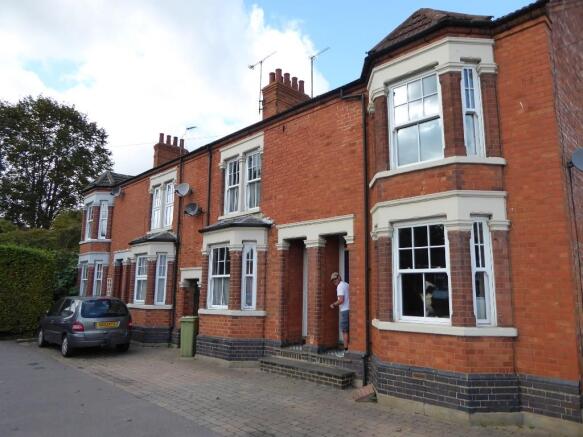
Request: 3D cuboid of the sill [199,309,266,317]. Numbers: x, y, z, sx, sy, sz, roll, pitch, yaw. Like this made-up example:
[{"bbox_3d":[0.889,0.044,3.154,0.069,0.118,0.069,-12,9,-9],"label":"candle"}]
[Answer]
[{"bbox_3d":[-1.707,2.425,10.957,0.638,0.127,2.442,10,-13,-42],"label":"sill"}]

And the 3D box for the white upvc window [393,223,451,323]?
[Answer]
[{"bbox_3d":[2.098,0.871,6.870,0.121,1.606,1.001,10,-13,-42],"label":"white upvc window"}]

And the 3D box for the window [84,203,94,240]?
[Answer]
[{"bbox_3d":[-9.235,0.174,19.356,0.100,1.660,1.000,10,-13,-42],"label":"window"}]

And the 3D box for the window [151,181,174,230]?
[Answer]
[{"bbox_3d":[-4.693,-0.397,15.347,0.132,1.727,1.672,10,-13,-42],"label":"window"}]

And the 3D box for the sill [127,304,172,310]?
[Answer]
[{"bbox_3d":[-5.040,3.039,14.570,0.660,0.140,2.750,10,-13,-42],"label":"sill"}]

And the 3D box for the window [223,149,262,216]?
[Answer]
[{"bbox_3d":[-1.373,-1.004,11.986,0.100,1.650,1.700,10,-13,-42],"label":"window"}]

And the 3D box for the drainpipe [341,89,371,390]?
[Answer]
[{"bbox_3d":[1.262,0.167,8.579,0.180,6.050,0.600,10,-13,-42],"label":"drainpipe"}]

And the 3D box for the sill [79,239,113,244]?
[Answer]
[{"bbox_3d":[-8.856,1.095,18.917,0.638,0.121,2.442,10,-13,-42],"label":"sill"}]

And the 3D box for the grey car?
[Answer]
[{"bbox_3d":[-6.287,3.096,12.718,1.740,1.630,4.170,10,-13,-42],"label":"grey car"}]

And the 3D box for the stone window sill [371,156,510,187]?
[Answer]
[{"bbox_3d":[2.271,-0.781,7.273,0.638,0.104,2.464,10,-13,-42],"label":"stone window sill"}]

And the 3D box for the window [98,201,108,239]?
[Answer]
[{"bbox_3d":[-8.465,0.082,18.967,0.340,1.700,0.100,1,-10,-1],"label":"window"}]

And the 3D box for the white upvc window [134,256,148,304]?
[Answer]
[{"bbox_3d":[-5.176,2.136,14.605,0.100,1.680,0.990,10,-13,-42],"label":"white upvc window"}]

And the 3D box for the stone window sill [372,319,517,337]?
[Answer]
[{"bbox_3d":[2.225,1.772,6.839,0.638,0.116,2.464,10,-13,-42],"label":"stone window sill"}]

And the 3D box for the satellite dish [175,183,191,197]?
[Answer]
[{"bbox_3d":[-3.498,-0.948,13.558,0.506,0.451,0.330,-5,-12,33],"label":"satellite dish"}]

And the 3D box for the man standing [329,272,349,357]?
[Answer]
[{"bbox_3d":[1.104,2.100,9.258,0.540,1.750,0.500,2,-10,-4],"label":"man standing"}]

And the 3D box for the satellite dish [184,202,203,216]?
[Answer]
[{"bbox_3d":[-3.075,-0.282,13.209,0.450,0.450,0.420,-7,-12,38],"label":"satellite dish"}]

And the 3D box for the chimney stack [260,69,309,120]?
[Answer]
[{"bbox_3d":[-0.199,-4.708,17.137,1.750,2.150,0.880,10,-13,-42],"label":"chimney stack"}]

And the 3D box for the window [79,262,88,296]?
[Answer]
[{"bbox_3d":[-9.233,2.782,18.874,0.100,1.640,1.000,10,-13,-42],"label":"window"}]

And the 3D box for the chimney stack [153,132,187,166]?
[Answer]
[{"bbox_3d":[-7.130,-3.656,24.855,1.815,2.310,0.726,10,-13,-42],"label":"chimney stack"}]

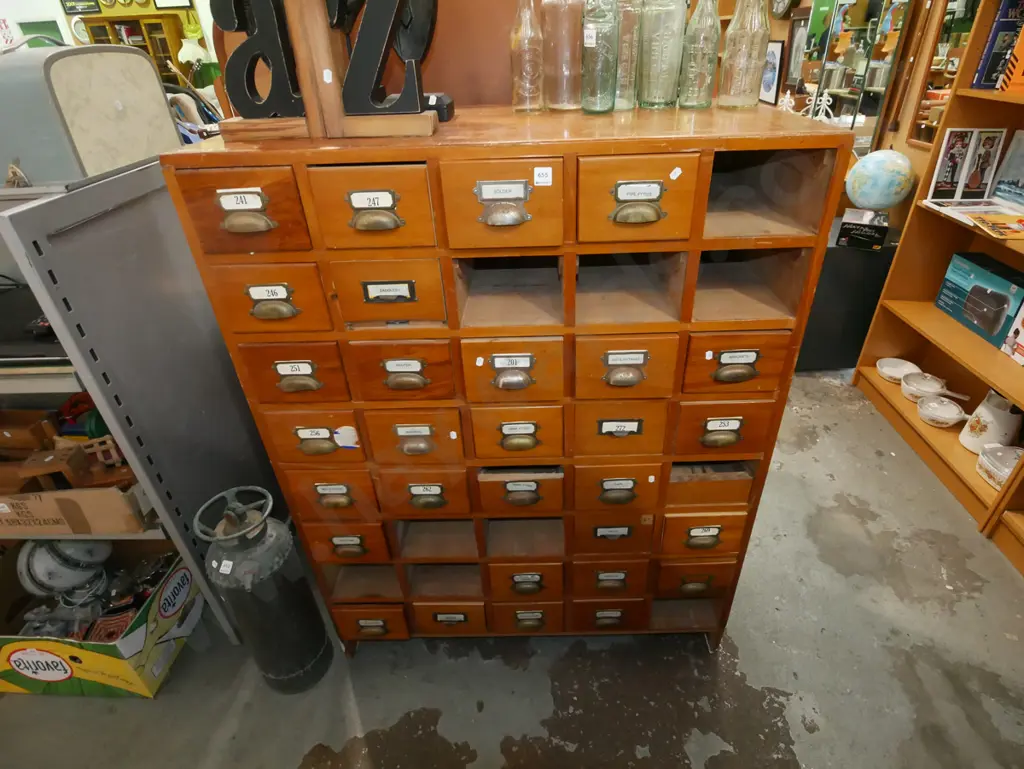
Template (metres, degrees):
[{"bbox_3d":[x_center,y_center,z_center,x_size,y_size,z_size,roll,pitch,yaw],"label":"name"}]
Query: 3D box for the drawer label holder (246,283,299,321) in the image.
[{"bbox_3d":[-0.385,-0.132,0.846,0.082,0.052,0.023,-2,32,2],"label":"drawer label holder"}]

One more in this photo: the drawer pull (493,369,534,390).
[{"bbox_3d":[0.002,-0.009,0.916,0.078,0.027,0.021,-2,32,2],"label":"drawer pull"}]

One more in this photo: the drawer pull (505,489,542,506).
[{"bbox_3d":[0.022,0.231,1.090,0.075,0.029,0.021,-3,32,2],"label":"drawer pull"}]

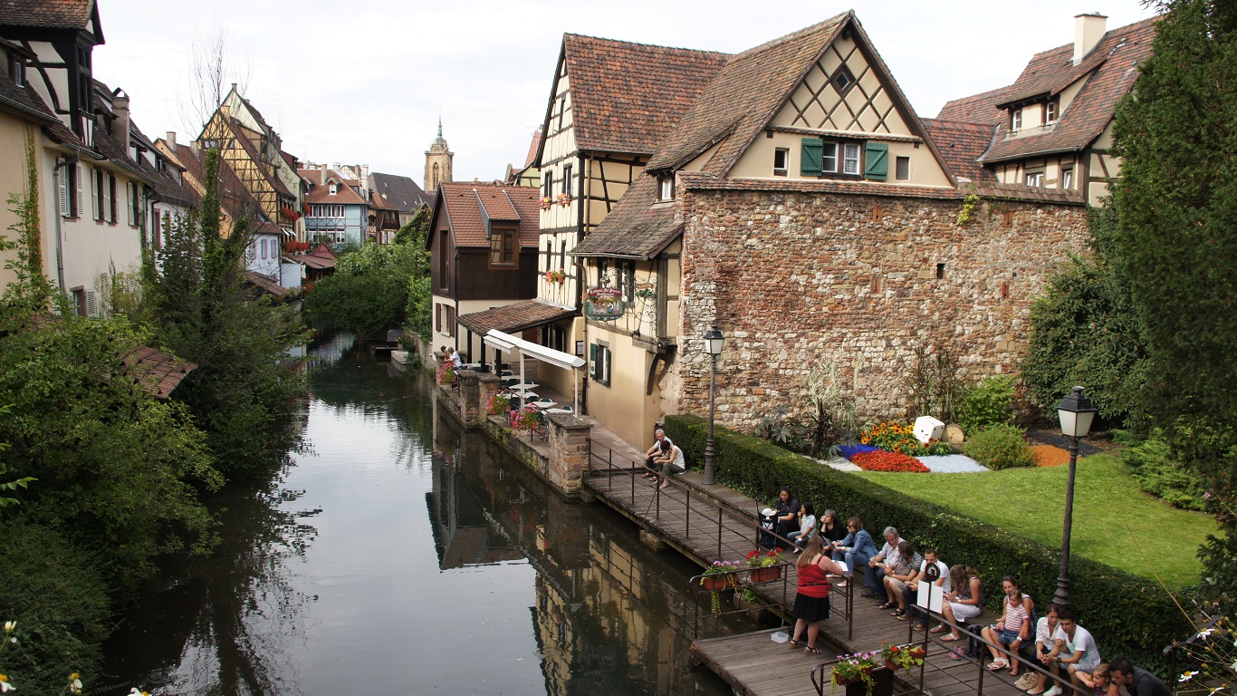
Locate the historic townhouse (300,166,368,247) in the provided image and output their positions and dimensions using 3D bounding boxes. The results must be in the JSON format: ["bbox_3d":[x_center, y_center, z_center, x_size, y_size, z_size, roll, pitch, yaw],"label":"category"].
[{"bbox_3d":[-31.678,-13.131,98.210,7.600,12.800,7.000,2,6,11],"label":"historic townhouse"}]

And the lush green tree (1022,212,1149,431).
[{"bbox_3d":[14.776,-0.969,27.935,4.300,6.861,3.500,4,7,21],"label":"lush green tree"}]

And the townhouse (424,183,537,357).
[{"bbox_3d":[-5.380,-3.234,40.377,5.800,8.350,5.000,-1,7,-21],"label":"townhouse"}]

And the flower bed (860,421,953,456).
[{"bbox_3d":[7.974,2.361,24.499,2.500,0.850,1.800,3,7,17],"label":"flower bed"}]

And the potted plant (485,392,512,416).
[{"bbox_3d":[-3.704,1.717,27.370,0.650,0.740,0.780,-2,7,-24],"label":"potted plant"}]

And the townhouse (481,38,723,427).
[{"bbox_3d":[1.586,-4.488,32.197,9.000,12.700,6.100,-1,7,-20],"label":"townhouse"}]

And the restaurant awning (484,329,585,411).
[{"bbox_3d":[-2.920,1.037,28.298,0.900,2.420,8.600,-2,7,-25],"label":"restaurant awning"}]

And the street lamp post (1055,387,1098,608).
[{"bbox_3d":[5.958,2.245,11.755,0.380,3.590,0.380,-1,7,-19],"label":"street lamp post"}]

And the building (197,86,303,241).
[{"bbox_3d":[-34.742,-13.767,79.536,10.500,18.300,13.000,0,7,-13],"label":"building"}]

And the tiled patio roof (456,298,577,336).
[{"bbox_3d":[-3.967,-1.135,32.659,3.167,0.967,7.733,-1,6,-16],"label":"tiled patio roof"}]

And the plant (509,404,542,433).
[{"bbox_3d":[-2.593,1.981,24.874,0.600,0.720,0.850,-1,7,-19],"label":"plant"}]

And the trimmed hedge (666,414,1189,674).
[{"bbox_3d":[4.171,2.935,16.814,0.740,1.020,12.870,-2,7,-24],"label":"trimmed hedge"}]

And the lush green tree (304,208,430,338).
[{"bbox_3d":[-14.972,-4.302,52.876,7.400,8.200,7.000,0,6,-11],"label":"lush green tree"}]

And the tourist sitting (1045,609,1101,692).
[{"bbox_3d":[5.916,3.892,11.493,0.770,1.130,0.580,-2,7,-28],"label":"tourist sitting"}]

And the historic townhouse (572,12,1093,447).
[{"bbox_3d":[5.641,-3.303,27.241,13.450,11.550,8.500,-1,7,-19],"label":"historic townhouse"}]

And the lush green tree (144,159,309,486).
[{"bbox_3d":[-11.613,-1.432,26.027,4.600,8.800,4.600,-1,7,-20],"label":"lush green tree"}]

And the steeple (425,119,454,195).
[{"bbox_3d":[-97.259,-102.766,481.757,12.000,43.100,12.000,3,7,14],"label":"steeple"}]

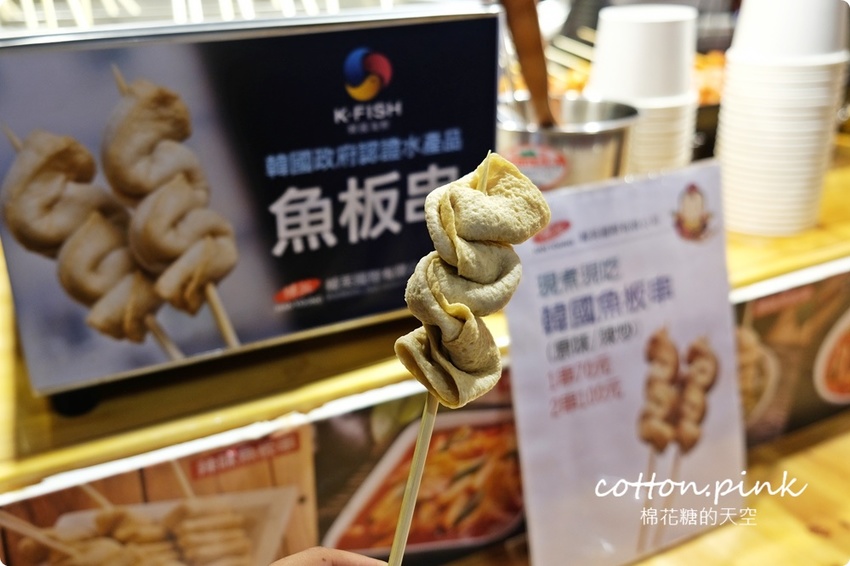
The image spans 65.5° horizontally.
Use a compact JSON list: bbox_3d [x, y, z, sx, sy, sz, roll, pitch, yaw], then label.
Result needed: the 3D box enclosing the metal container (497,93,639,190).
[{"bbox_3d":[0.120,-0.089,0.612,0.140,0.132,0.140,-2,24,1],"label":"metal container"}]

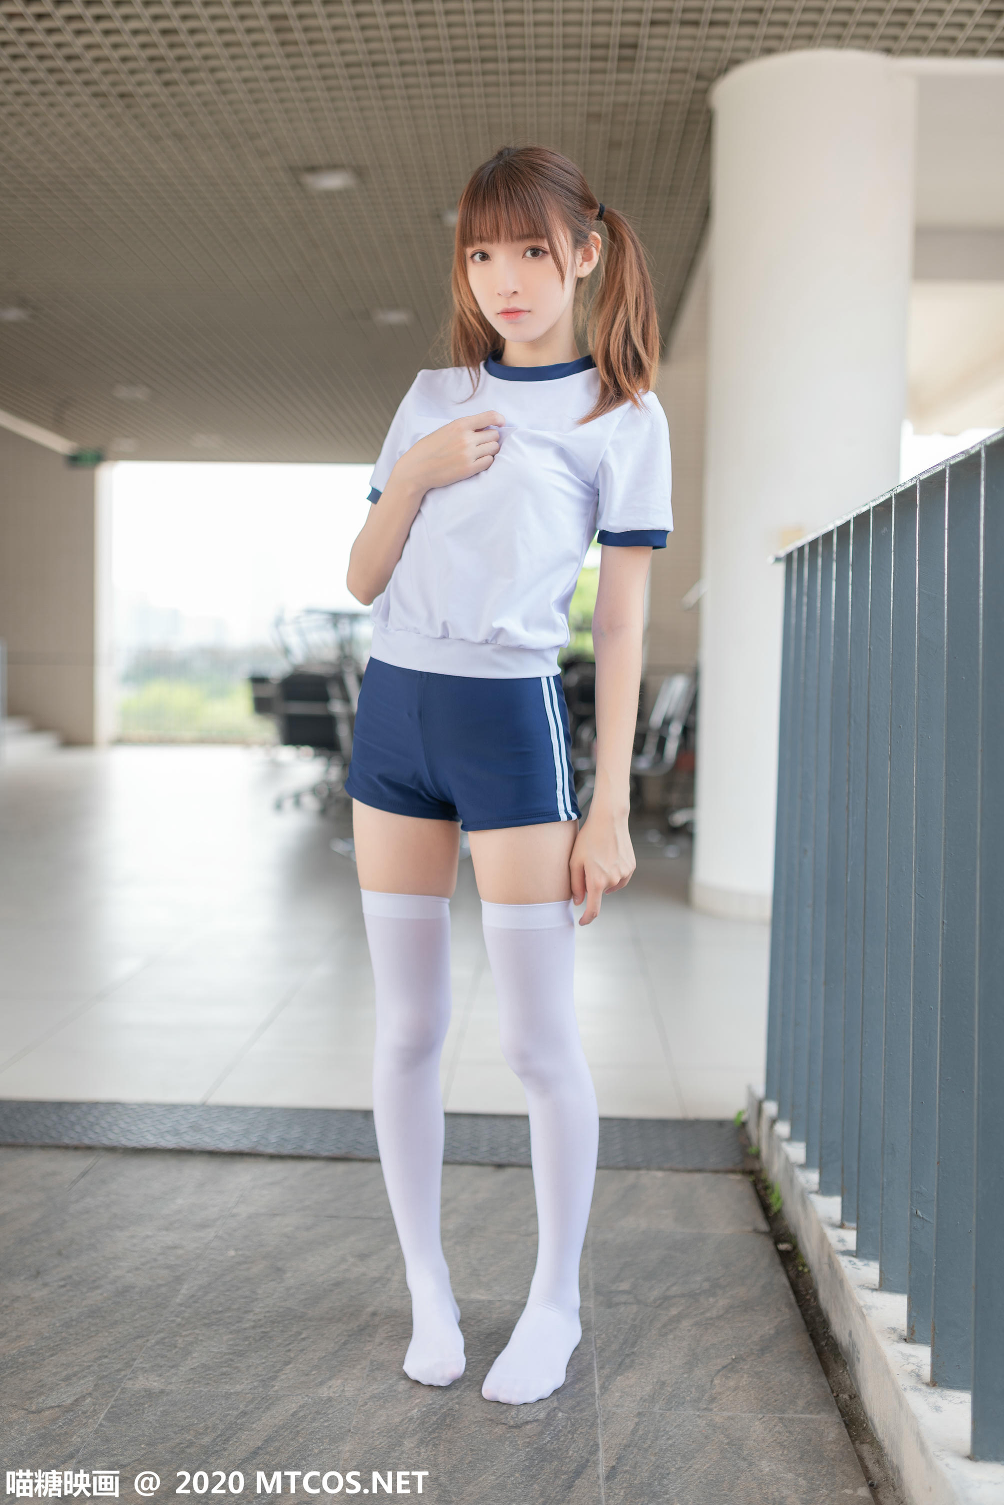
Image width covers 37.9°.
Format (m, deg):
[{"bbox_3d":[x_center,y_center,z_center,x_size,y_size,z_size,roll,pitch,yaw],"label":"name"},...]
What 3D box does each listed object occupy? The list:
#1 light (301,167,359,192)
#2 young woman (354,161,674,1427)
[{"bbox_3d":[-0.795,-2.641,6.750,0.260,0.070,0.260,1,3,2],"label":"light"},{"bbox_3d":[0.005,0.014,1.960,0.420,1.610,0.330,2,3,19],"label":"young woman"}]

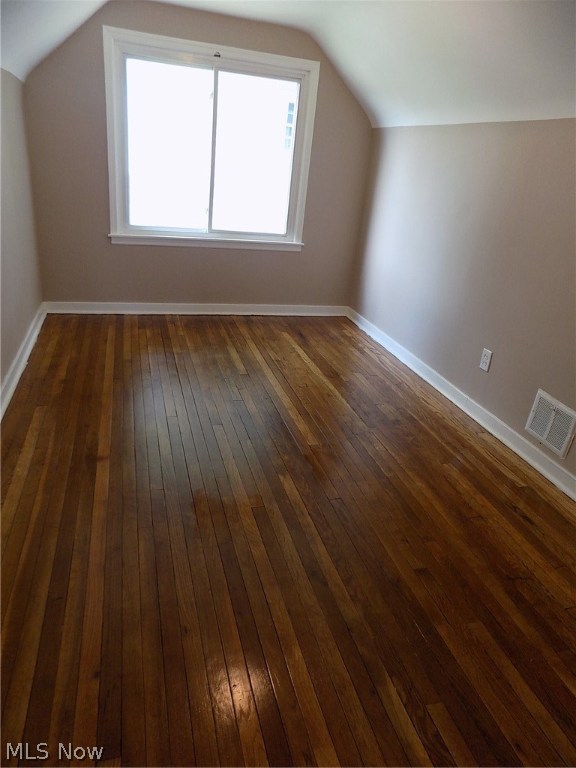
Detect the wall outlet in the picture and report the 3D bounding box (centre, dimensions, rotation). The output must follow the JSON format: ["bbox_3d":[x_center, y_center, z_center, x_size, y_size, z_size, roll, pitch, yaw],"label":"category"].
[{"bbox_3d":[1.131,-0.135,2.911,0.011,0.115,0.071,-2,25,-17],"label":"wall outlet"}]

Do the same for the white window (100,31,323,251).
[{"bbox_3d":[-0.558,-1.752,3.882,1.550,1.400,0.100,-2,25,-17],"label":"white window"}]

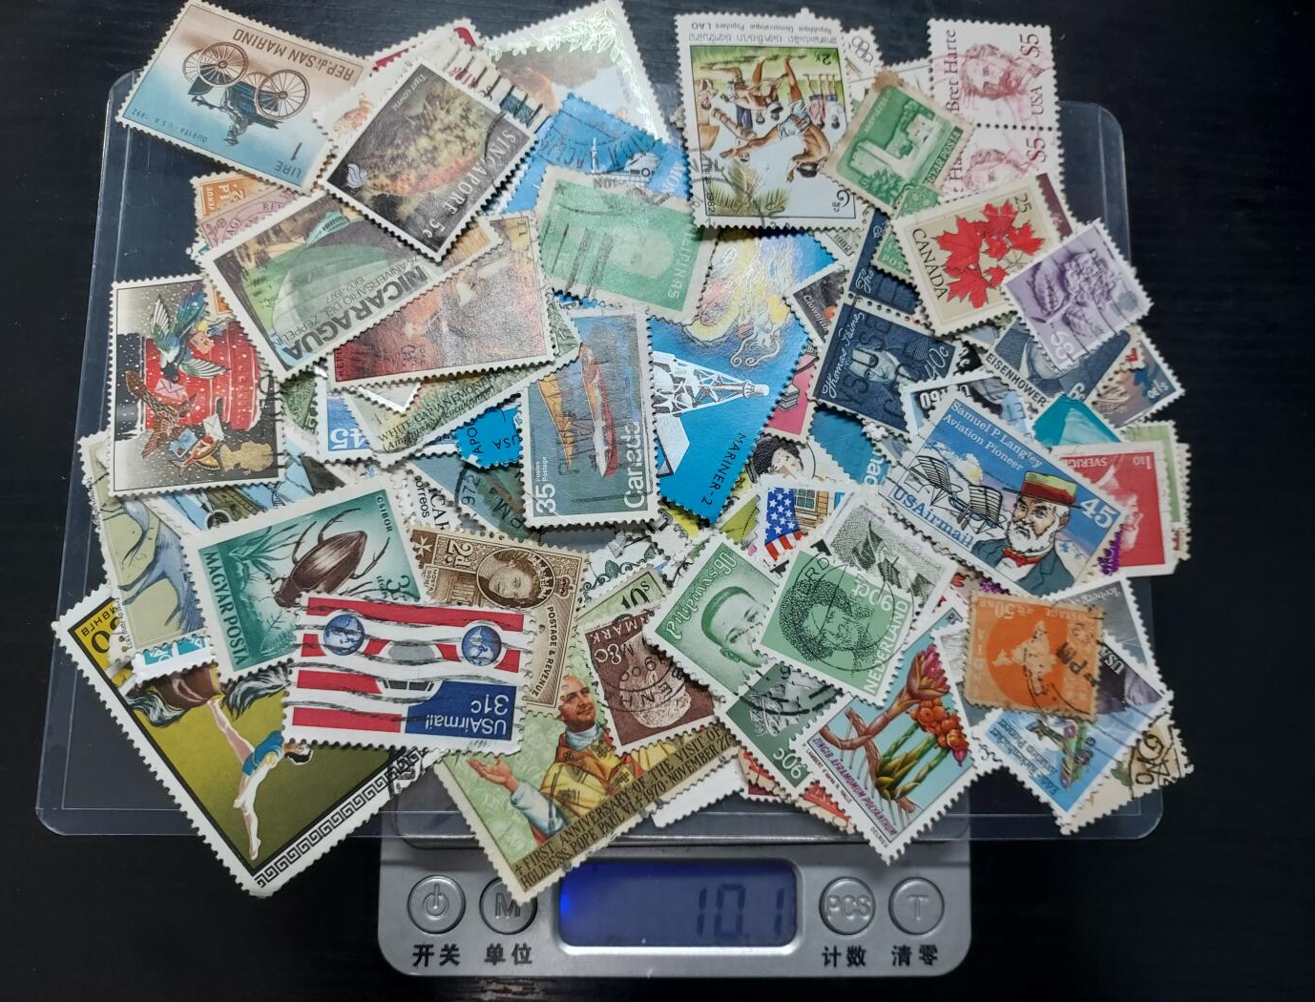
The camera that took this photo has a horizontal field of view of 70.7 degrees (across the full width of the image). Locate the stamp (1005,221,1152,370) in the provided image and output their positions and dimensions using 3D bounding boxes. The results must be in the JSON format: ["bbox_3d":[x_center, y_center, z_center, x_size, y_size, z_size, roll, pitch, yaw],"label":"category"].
[{"bbox_3d":[0.082,-0.040,0.179,0.024,0.001,0.020,-32,85,-6],"label":"stamp"}]

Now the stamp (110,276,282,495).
[{"bbox_3d":[-0.084,-0.022,0.169,0.029,0.001,0.040,-5,82,-3],"label":"stamp"}]

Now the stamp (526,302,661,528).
[{"bbox_3d":[-0.013,-0.015,0.167,0.024,0.001,0.040,-2,82,-3],"label":"stamp"}]

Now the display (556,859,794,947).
[{"bbox_3d":[0.004,0.071,0.165,0.042,0.002,0.015,1,82,-2],"label":"display"}]

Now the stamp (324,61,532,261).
[{"bbox_3d":[-0.043,-0.063,0.172,0.027,0.001,0.031,34,82,2],"label":"stamp"}]

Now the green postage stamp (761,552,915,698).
[{"bbox_3d":[0.032,0.022,0.163,0.025,0.001,0.020,24,82,1],"label":"green postage stamp"}]

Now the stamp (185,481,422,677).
[{"bbox_3d":[-0.060,0.013,0.159,0.036,0.001,0.025,-19,83,-5],"label":"stamp"}]

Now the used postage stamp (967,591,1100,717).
[{"bbox_3d":[0.067,0.028,0.164,0.024,0.001,0.019,8,82,-1],"label":"used postage stamp"}]

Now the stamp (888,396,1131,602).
[{"bbox_3d":[0.062,0.001,0.165,0.039,0.001,0.025,36,82,3],"label":"stamp"}]

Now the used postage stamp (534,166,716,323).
[{"bbox_3d":[-0.007,-0.047,0.172,0.034,0.001,0.022,13,82,0],"label":"used postage stamp"}]

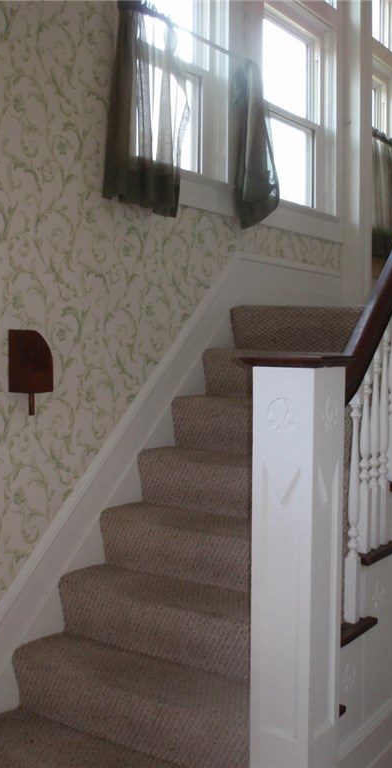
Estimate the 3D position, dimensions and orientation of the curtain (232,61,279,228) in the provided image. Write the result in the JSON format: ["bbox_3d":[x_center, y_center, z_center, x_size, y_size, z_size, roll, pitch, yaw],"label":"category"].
[{"bbox_3d":[0.274,-1.105,3.807,0.089,0.723,0.277,2,3,35],"label":"curtain"}]

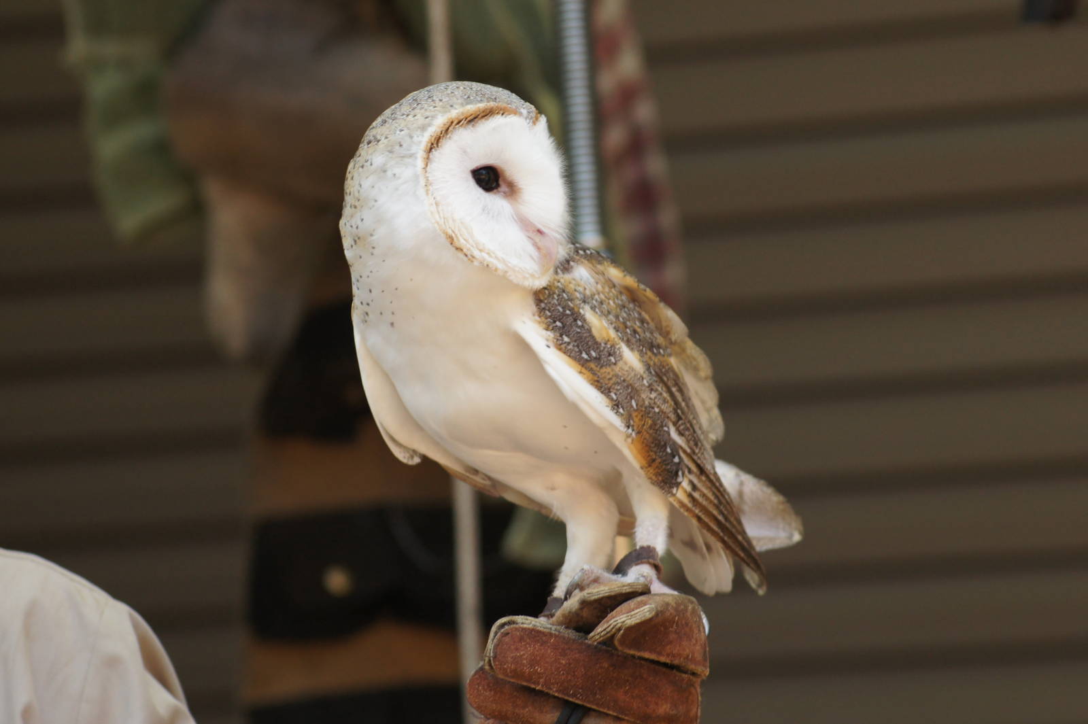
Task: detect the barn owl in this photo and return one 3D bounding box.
[{"bbox_3d":[0.015,-0.010,3.420,0.155,0.263,0.235,-5,-2,42],"label":"barn owl"}]

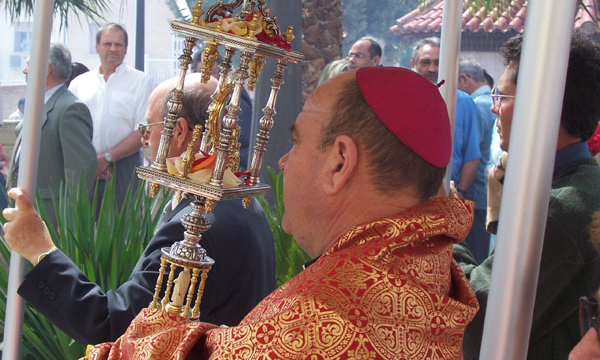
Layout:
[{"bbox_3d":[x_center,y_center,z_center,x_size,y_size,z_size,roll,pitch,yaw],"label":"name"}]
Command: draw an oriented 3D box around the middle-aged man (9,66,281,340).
[{"bbox_3d":[-0.350,0.590,2.610,0.600,1.680,0.570,2,6,9],"label":"middle-aged man"}]

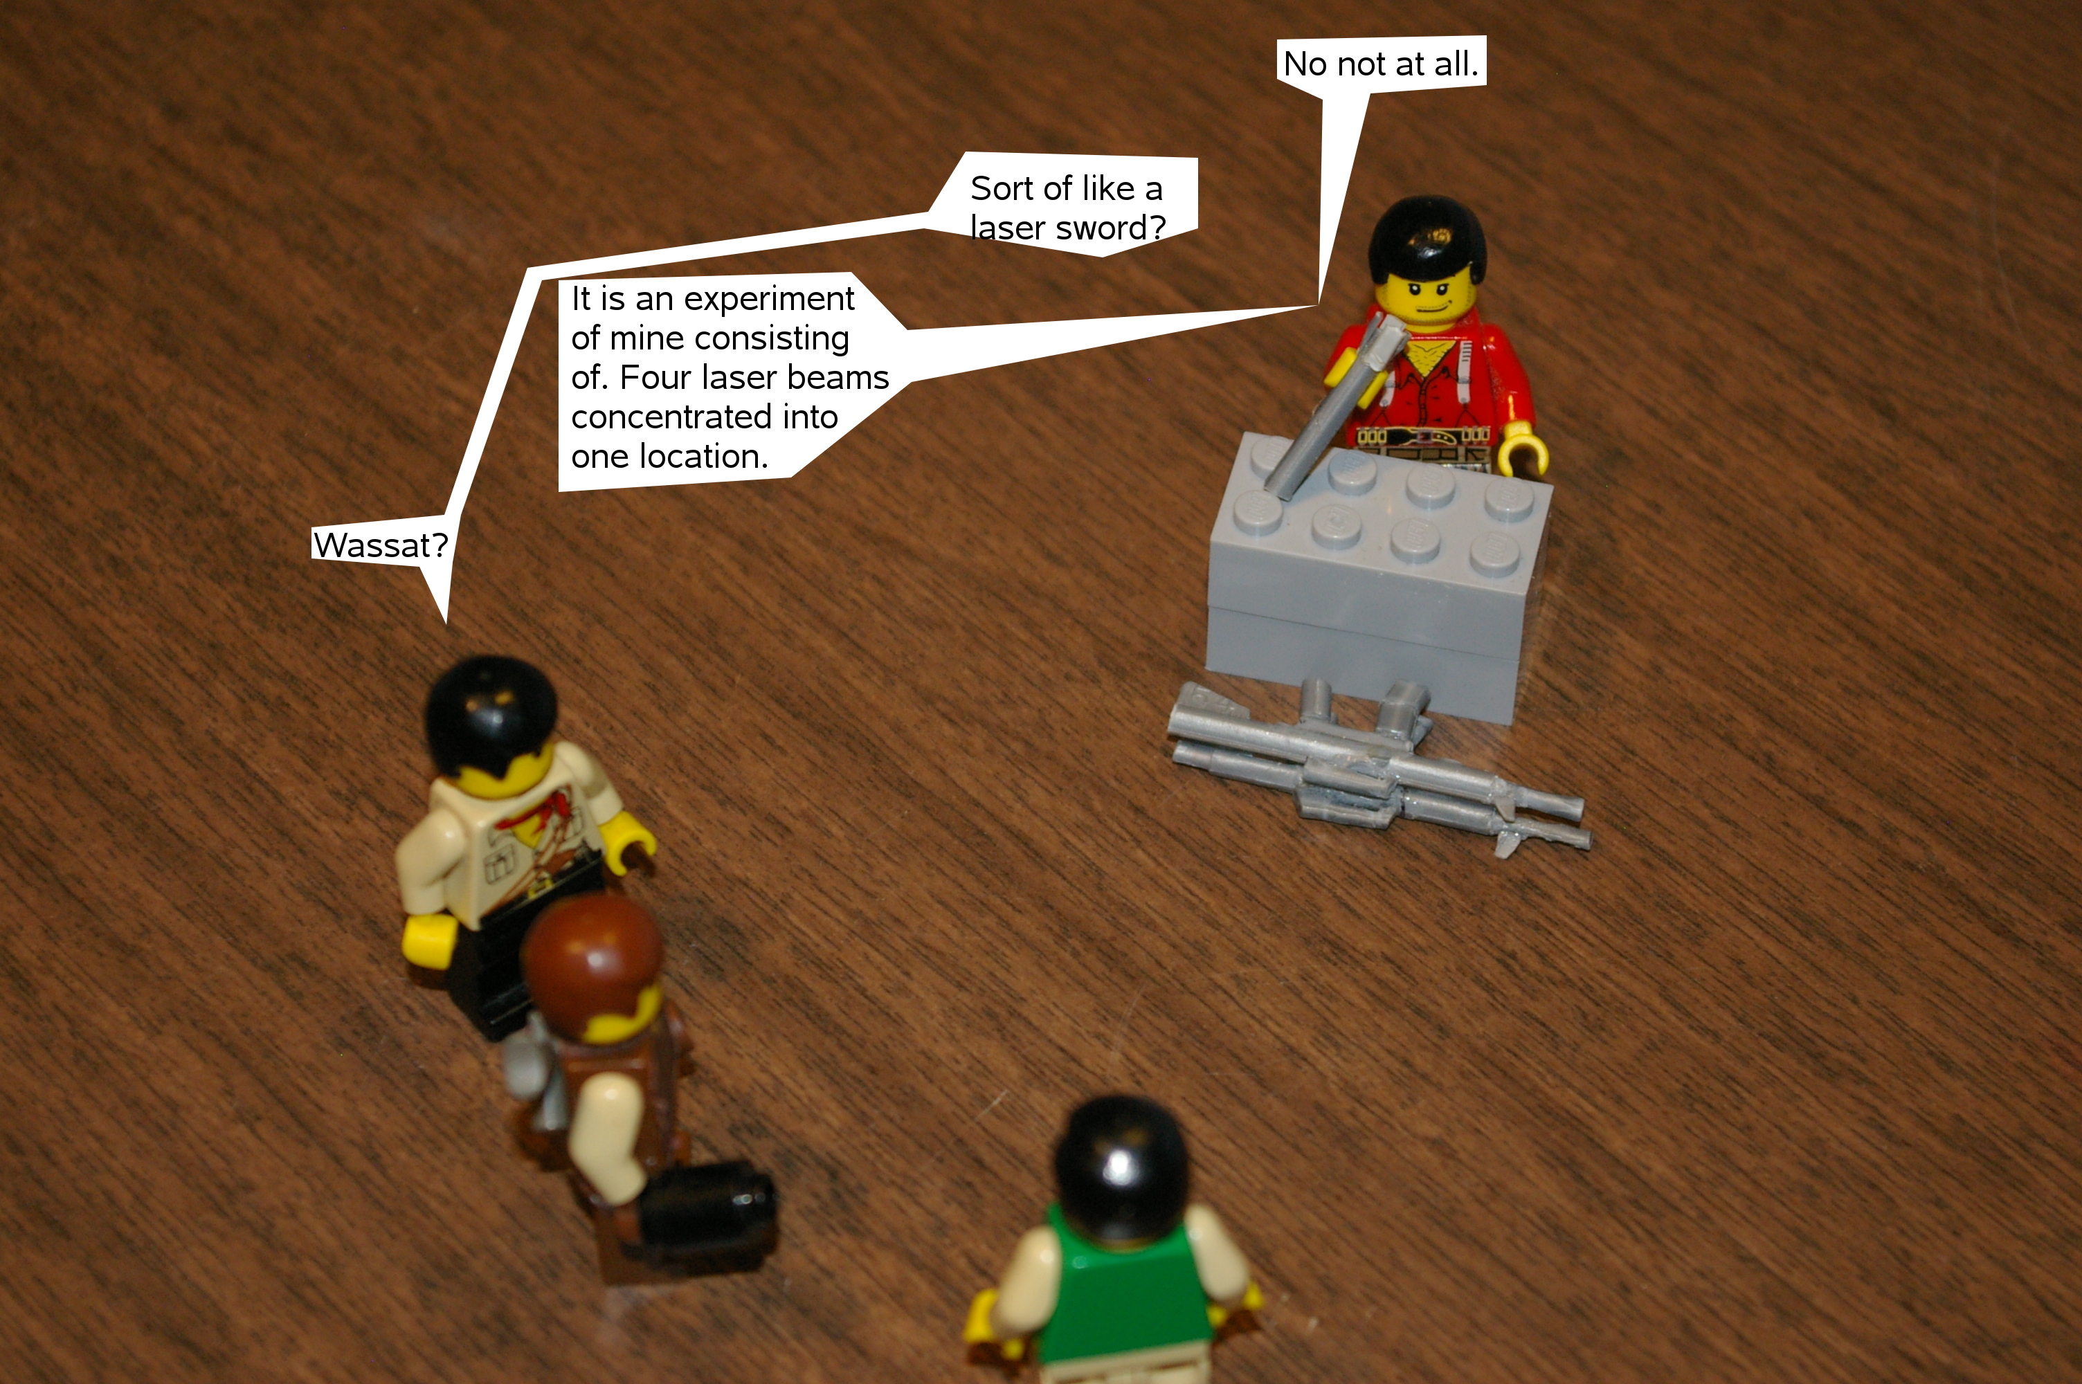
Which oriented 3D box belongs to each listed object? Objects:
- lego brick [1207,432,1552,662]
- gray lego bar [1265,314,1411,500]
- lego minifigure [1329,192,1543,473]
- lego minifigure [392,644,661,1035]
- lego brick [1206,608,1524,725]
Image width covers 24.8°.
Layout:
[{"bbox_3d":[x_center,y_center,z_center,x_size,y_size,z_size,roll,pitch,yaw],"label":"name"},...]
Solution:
[{"bbox_3d":[0.034,-0.015,0.478,0.032,0.011,0.016,10,49,9],"label":"lego brick"},{"bbox_3d":[0.029,-0.028,0.472,0.004,0.021,0.004,34,13,1],"label":"gray lego bar"},{"bbox_3d":[0.040,-0.030,0.483,0.023,0.042,0.018,-1,48,-1],"label":"lego minifigure"},{"bbox_3d":[-0.049,0.013,0.445,0.025,0.041,0.013,-31,55,-25],"label":"lego minifigure"},{"bbox_3d":[0.034,-0.009,0.486,0.032,0.010,0.016,10,49,9],"label":"lego brick"}]

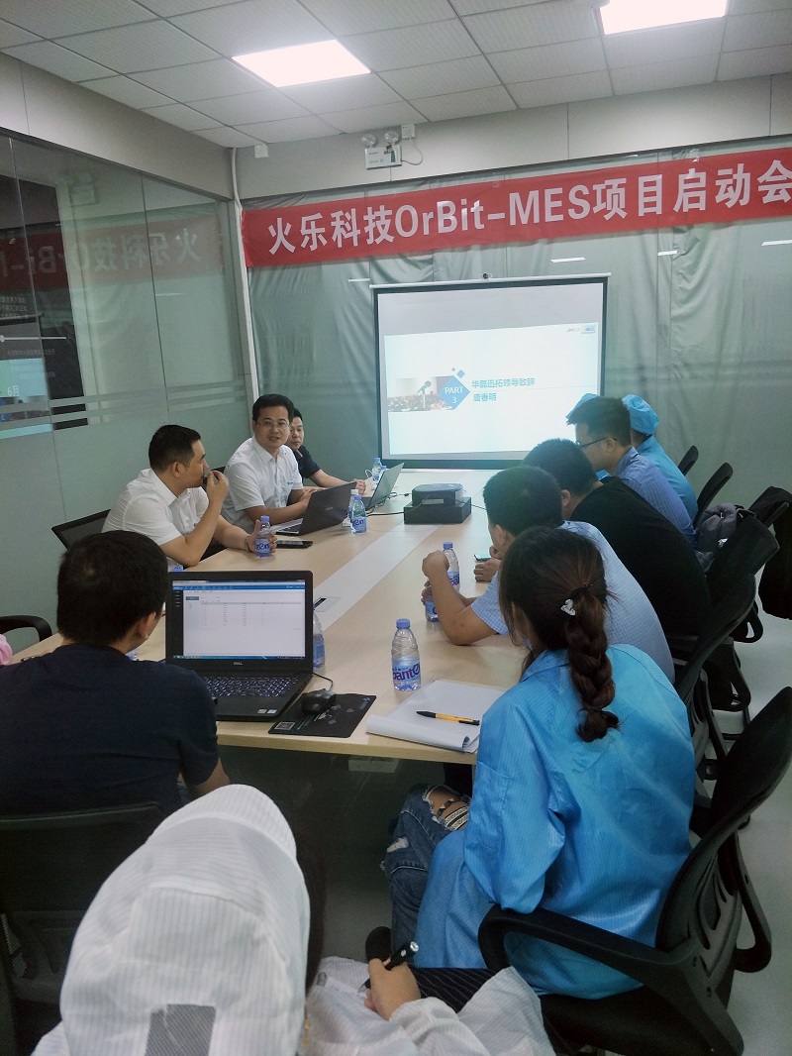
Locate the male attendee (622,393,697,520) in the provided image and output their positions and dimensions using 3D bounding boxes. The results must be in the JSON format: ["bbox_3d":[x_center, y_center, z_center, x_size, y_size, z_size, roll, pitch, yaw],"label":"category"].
[{"bbox_3d":[0.947,0.022,3.284,0.700,1.260,0.500,8,17,33],"label":"male attendee"}]

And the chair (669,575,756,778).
[{"bbox_3d":[0.658,0.563,2.071,0.600,0.920,0.600,2,15,18],"label":"chair"}]

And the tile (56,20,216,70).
[{"bbox_3d":[-1.258,-2.389,3.633,0.610,0.020,0.562,2,15,18],"label":"tile"}]

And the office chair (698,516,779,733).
[{"bbox_3d":[0.945,0.440,2.560,0.620,0.940,0.580,1,15,13],"label":"office chair"}]

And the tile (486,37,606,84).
[{"bbox_3d":[0.846,-2.593,4.064,0.610,0.020,0.562,2,15,18],"label":"tile"}]

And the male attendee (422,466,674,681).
[{"bbox_3d":[0.420,0.418,1.968,0.660,1.180,0.530,11,20,42],"label":"male attendee"}]

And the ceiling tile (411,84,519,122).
[{"bbox_3d":[0.427,-2.753,4.747,0.610,0.020,0.560,2,15,18],"label":"ceiling tile"}]

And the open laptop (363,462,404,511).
[{"bbox_3d":[-0.135,-0.223,3.777,0.320,0.190,0.320,4,16,22],"label":"open laptop"}]

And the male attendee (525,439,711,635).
[{"bbox_3d":[0.631,0.301,2.376,0.700,1.190,0.530,10,19,39],"label":"male attendee"}]

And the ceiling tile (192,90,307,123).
[{"bbox_3d":[-0.899,-2.633,4.600,0.600,0.020,0.585,3,16,18],"label":"ceiling tile"}]

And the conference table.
[{"bbox_3d":[0.032,0.417,3.075,1.328,0.750,3.043,2,15,18],"label":"conference table"}]

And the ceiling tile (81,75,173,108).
[{"bbox_3d":[-1.519,-2.494,4.216,0.320,0.020,0.585,3,16,18],"label":"ceiling tile"}]

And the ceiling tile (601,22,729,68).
[{"bbox_3d":[1.420,-2.542,3.859,0.600,0.020,0.585,3,16,18],"label":"ceiling tile"}]

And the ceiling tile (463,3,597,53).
[{"bbox_3d":[0.668,-2.431,3.536,0.600,0.015,0.570,3,15,19],"label":"ceiling tile"}]

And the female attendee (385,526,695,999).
[{"bbox_3d":[0.269,0.601,1.439,0.500,1.200,0.680,-5,15,-11],"label":"female attendee"}]

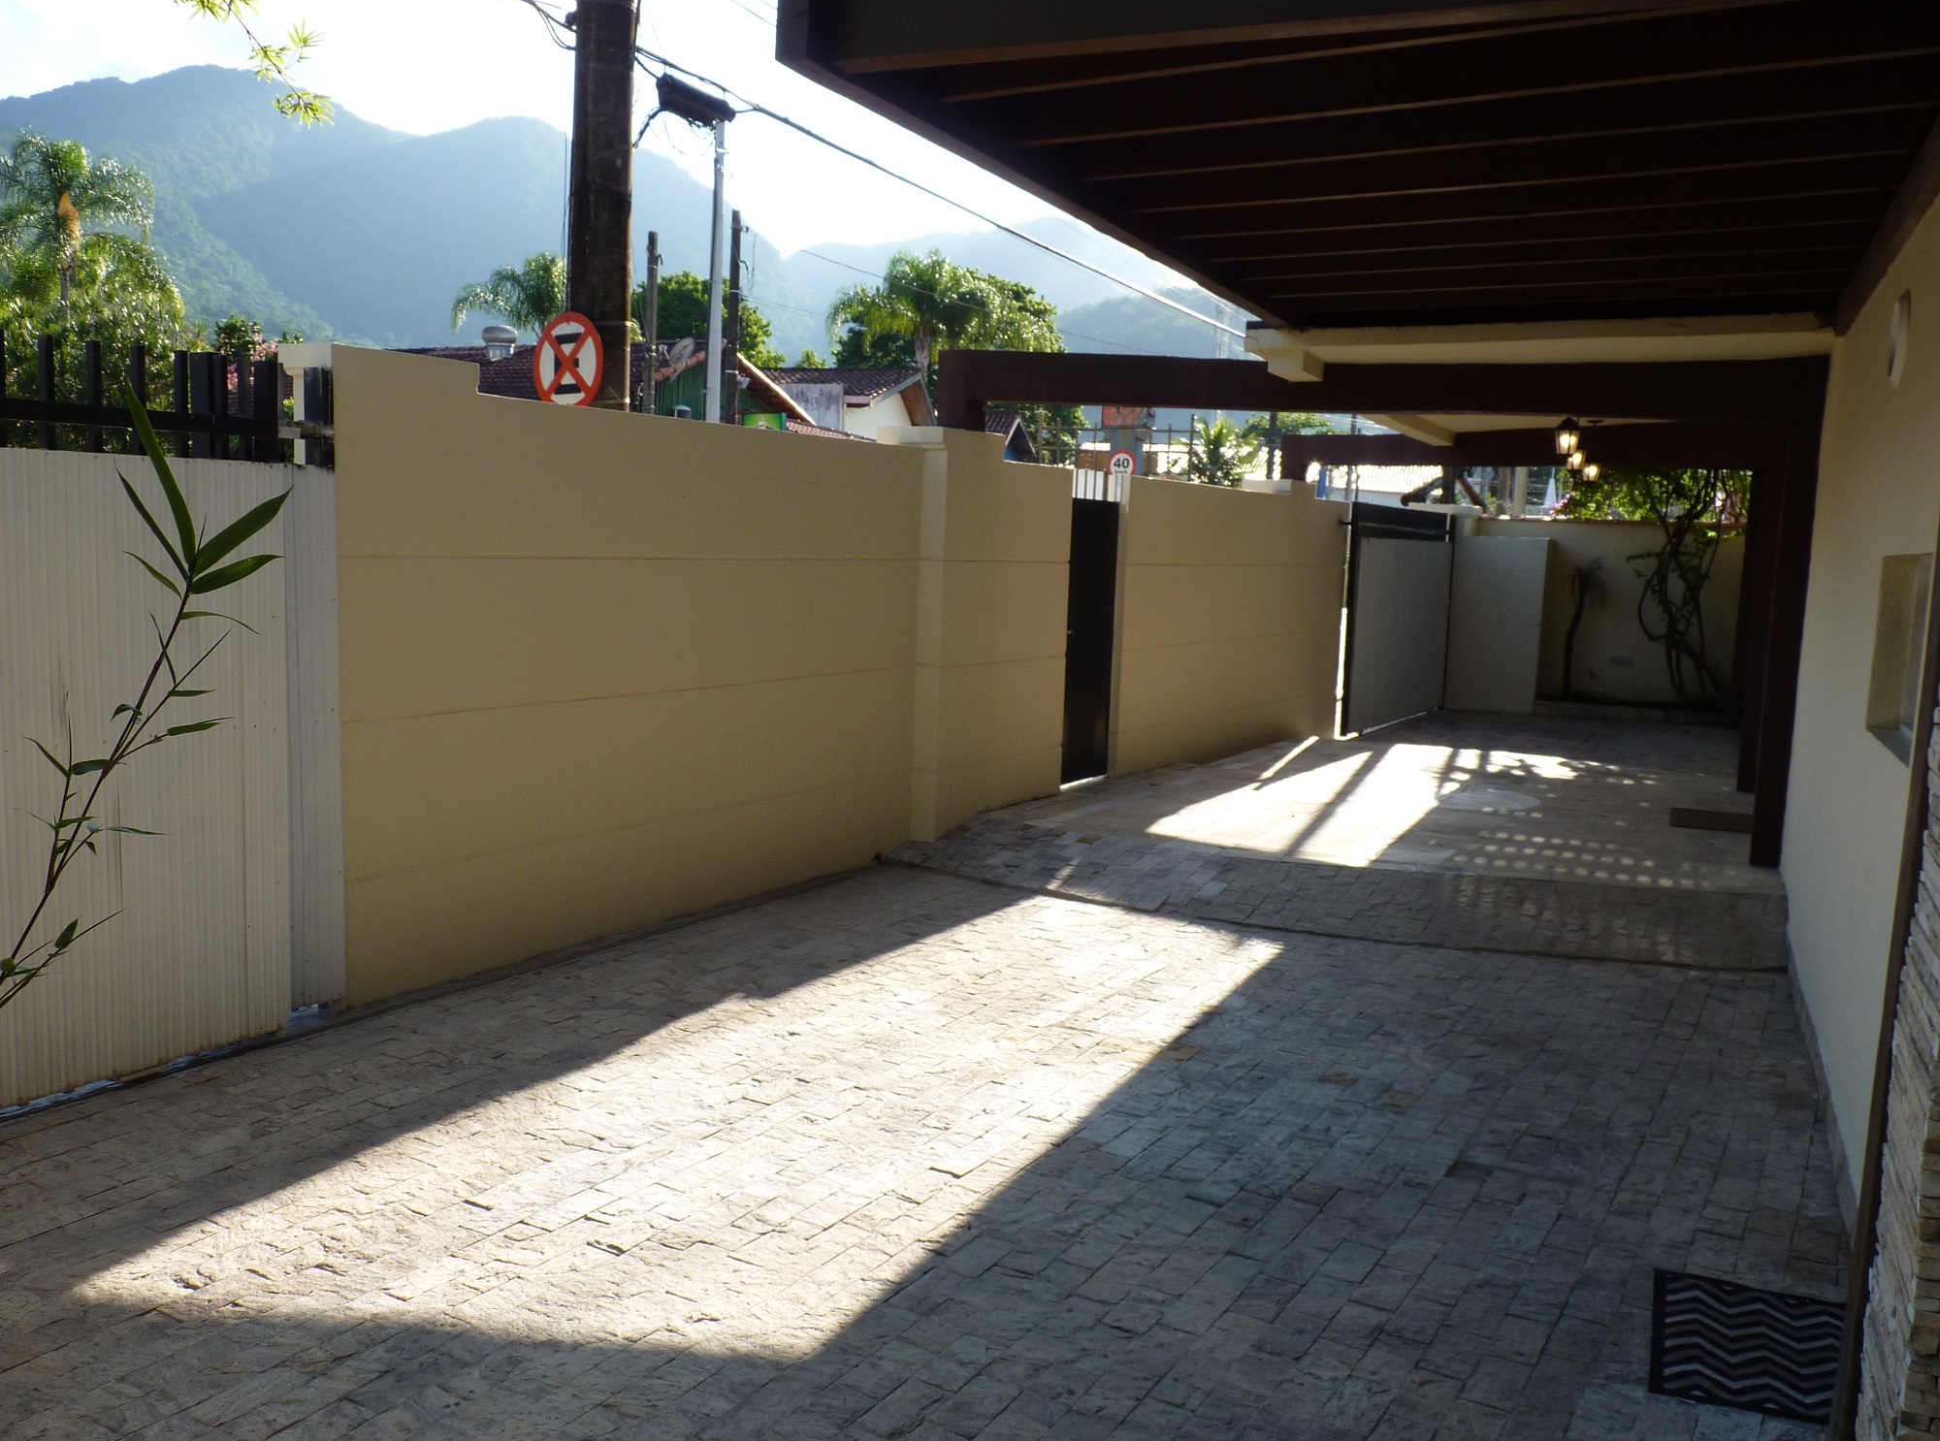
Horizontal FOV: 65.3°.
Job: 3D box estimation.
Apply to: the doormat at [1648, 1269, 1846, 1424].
[{"bbox_3d":[1.685,1.335,3.226,0.420,0.012,0.580,5,8,24],"label":"doormat"}]

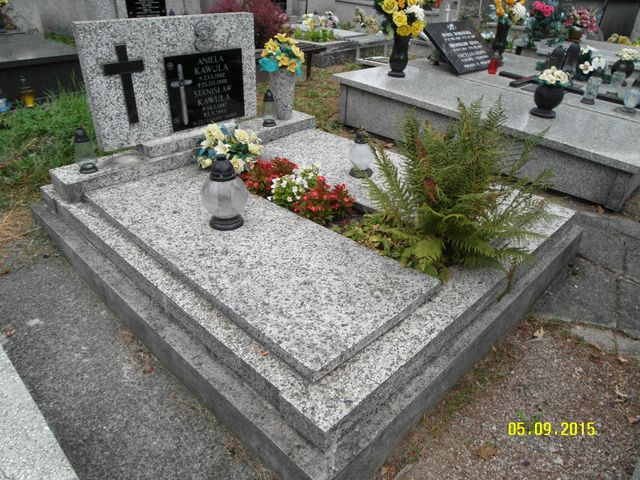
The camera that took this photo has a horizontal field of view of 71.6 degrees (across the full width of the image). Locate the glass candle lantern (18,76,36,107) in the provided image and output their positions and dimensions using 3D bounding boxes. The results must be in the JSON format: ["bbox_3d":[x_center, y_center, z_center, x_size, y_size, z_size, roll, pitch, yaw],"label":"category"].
[{"bbox_3d":[-2.486,-1.249,3.758,0.130,0.250,0.130,1,30,0],"label":"glass candle lantern"}]

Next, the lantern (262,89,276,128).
[{"bbox_3d":[-0.337,-0.875,2.924,0.092,0.224,0.092,1,30,0],"label":"lantern"}]

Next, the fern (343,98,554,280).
[{"bbox_3d":[0.485,-0.233,1.826,0.740,0.550,0.740,0,30,0],"label":"fern"}]

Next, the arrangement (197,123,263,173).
[{"bbox_3d":[-0.483,-0.491,2.382,0.280,0.220,0.340,27,39,37],"label":"arrangement"}]

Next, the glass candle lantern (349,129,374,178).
[{"bbox_3d":[0.235,-0.479,2.443,0.142,0.250,0.142,0,30,0],"label":"glass candle lantern"}]

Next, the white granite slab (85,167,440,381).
[{"bbox_3d":[-0.349,-0.025,1.846,1.561,0.045,0.620,27,39,37],"label":"white granite slab"}]

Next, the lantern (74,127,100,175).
[{"bbox_3d":[-1.221,-0.463,2.295,0.100,0.225,0.100,27,39,37],"label":"lantern"}]

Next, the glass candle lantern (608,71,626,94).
[{"bbox_3d":[2.670,-1.415,3.991,0.110,0.180,0.110,27,39,37],"label":"glass candle lantern"}]

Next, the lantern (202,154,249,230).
[{"bbox_3d":[-0.390,-0.201,1.812,0.190,0.296,0.190,1,30,0],"label":"lantern"}]

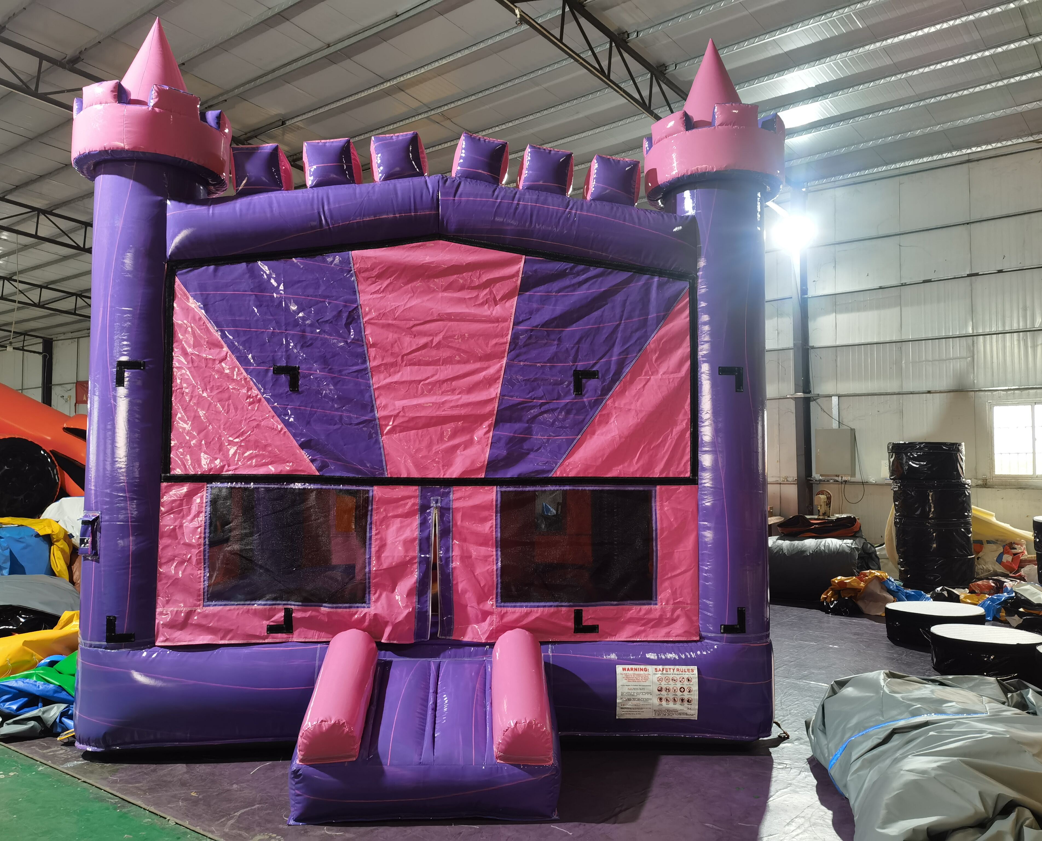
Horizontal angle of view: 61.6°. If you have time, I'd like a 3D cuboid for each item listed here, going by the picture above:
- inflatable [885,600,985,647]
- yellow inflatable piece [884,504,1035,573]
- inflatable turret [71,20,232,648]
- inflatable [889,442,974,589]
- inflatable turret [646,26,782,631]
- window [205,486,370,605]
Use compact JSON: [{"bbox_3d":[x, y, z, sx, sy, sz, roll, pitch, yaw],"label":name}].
[{"bbox_3d":[3.825,1.895,8.068,0.860,0.310,0.860,1,-3,-3],"label":"inflatable"},{"bbox_3d":[6.282,1.688,12.531,1.950,0.950,0.900,1,-3,-3],"label":"yellow inflatable piece"},{"bbox_3d":[-2.279,-0.597,5.345,0.900,3.810,0.900,1,-3,-3],"label":"inflatable turret"},{"bbox_3d":[5.368,1.243,11.419,0.930,1.920,0.930,1,-3,-3],"label":"inflatable"},{"bbox_3d":[1.203,-0.559,5.511,0.890,3.780,0.890,1,-3,-3],"label":"inflatable turret"},{"bbox_3d":[-1.377,0.735,5.149,0.960,0.700,0.040,1,-3,-3],"label":"window"}]

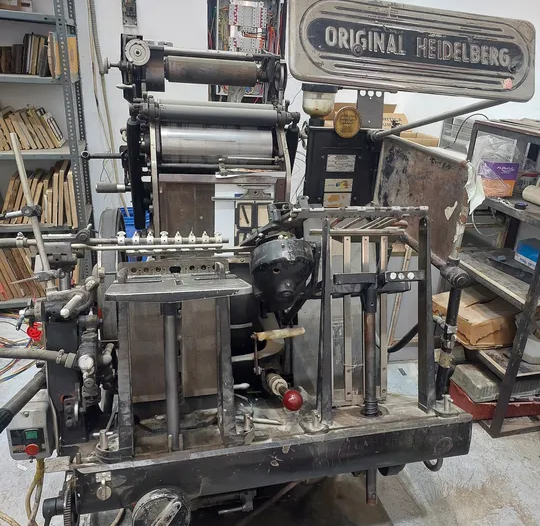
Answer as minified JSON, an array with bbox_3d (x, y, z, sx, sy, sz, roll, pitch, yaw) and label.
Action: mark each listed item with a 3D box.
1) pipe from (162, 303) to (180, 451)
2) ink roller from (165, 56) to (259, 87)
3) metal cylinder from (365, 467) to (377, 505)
[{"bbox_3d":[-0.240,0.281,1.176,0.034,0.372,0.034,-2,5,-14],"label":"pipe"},{"bbox_3d":[-0.193,-0.641,1.601,0.320,0.080,0.080,-2,18,-14],"label":"ink roller"},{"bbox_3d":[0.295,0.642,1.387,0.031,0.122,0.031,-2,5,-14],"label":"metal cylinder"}]

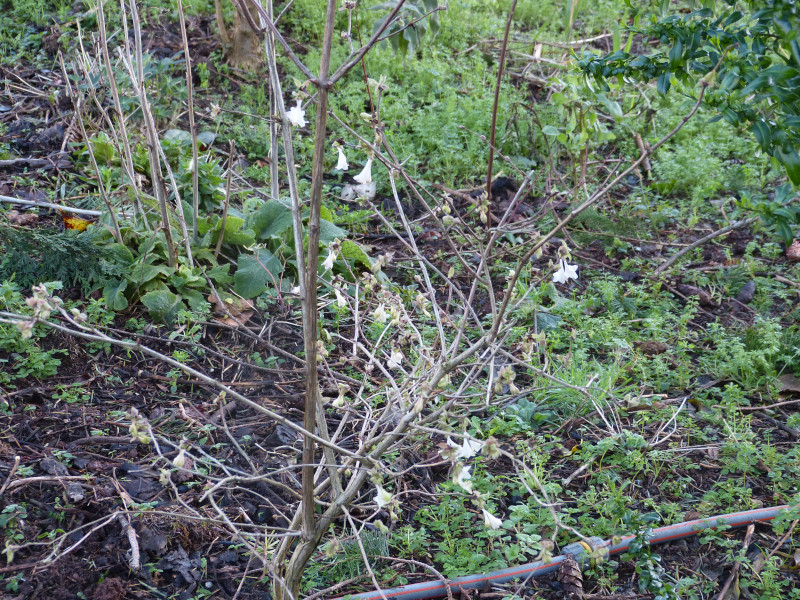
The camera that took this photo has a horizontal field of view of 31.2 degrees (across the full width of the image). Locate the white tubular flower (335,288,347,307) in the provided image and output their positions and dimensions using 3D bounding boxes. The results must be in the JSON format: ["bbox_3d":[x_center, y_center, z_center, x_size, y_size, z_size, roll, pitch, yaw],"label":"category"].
[{"bbox_3d":[-0.099,-0.003,2.380,0.016,0.032,0.016,-25,9,-39],"label":"white tubular flower"}]

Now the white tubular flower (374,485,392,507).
[{"bbox_3d":[-0.025,0.299,2.180,0.025,0.025,0.034,-14,71,-25],"label":"white tubular flower"}]

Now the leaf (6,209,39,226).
[{"bbox_3d":[-0.864,-0.188,3.270,0.070,0.023,0.052,0,28,0],"label":"leaf"}]

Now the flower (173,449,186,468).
[{"bbox_3d":[-0.274,0.197,1.780,0.017,0.025,0.017,20,25,9],"label":"flower"}]

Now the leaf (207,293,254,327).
[{"bbox_3d":[-0.279,0.016,2.360,0.078,0.030,0.062,-3,28,-6],"label":"leaf"}]

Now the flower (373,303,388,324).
[{"bbox_3d":[-0.032,0.022,2.380,0.024,0.033,0.024,-10,12,-18],"label":"flower"}]

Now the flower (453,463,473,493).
[{"bbox_3d":[0.075,0.214,1.730,0.026,0.033,0.024,16,32,28],"label":"flower"}]

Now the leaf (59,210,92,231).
[{"bbox_3d":[-0.598,-0.147,2.650,0.059,0.020,0.045,-3,28,-6],"label":"leaf"}]

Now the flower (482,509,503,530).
[{"bbox_3d":[0.113,0.270,1.760,0.020,0.031,0.020,-30,16,26],"label":"flower"}]

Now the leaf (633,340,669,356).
[{"bbox_3d":[0.481,0.093,2.750,0.064,0.017,0.043,0,28,0],"label":"leaf"}]

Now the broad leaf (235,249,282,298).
[{"bbox_3d":[-0.233,-0.044,2.360,0.080,0.070,0.045,11,30,19],"label":"broad leaf"}]

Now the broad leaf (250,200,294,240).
[{"bbox_3d":[-0.271,-0.169,3.050,0.080,0.040,0.085,33,58,33],"label":"broad leaf"}]

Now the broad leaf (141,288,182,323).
[{"bbox_3d":[-0.381,0.009,2.290,0.067,0.042,0.045,3,28,6],"label":"broad leaf"}]

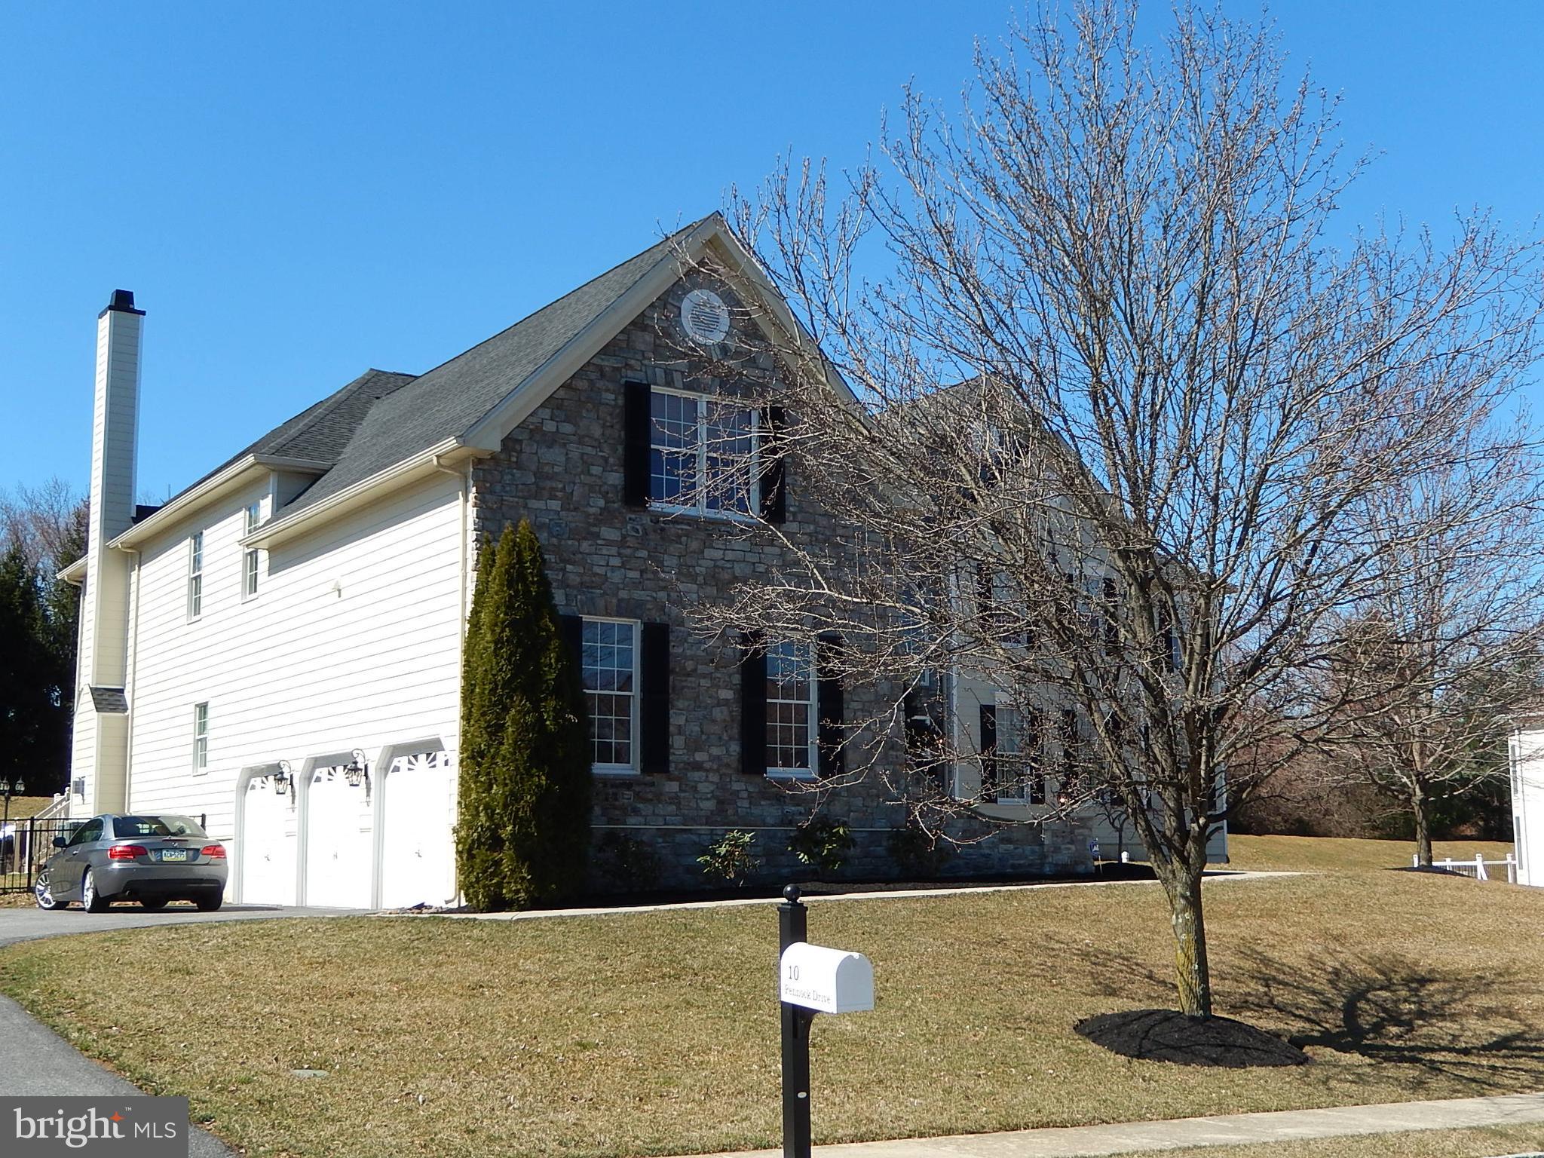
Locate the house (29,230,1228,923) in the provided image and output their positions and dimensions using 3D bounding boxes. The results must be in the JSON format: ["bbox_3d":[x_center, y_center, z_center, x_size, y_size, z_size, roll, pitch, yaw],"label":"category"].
[{"bbox_3d":[0.240,0.509,37.456,24.250,11.510,21.456,5,-10,-33],"label":"house"}]

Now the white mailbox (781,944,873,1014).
[{"bbox_3d":[0.255,1.863,8.568,0.200,0.268,0.525,2,-6,-29],"label":"white mailbox"}]

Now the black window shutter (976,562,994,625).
[{"bbox_3d":[4.318,0.461,36.967,0.385,1.579,0.050,5,-10,-33],"label":"black window shutter"}]

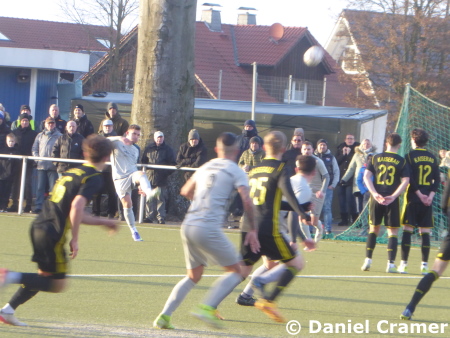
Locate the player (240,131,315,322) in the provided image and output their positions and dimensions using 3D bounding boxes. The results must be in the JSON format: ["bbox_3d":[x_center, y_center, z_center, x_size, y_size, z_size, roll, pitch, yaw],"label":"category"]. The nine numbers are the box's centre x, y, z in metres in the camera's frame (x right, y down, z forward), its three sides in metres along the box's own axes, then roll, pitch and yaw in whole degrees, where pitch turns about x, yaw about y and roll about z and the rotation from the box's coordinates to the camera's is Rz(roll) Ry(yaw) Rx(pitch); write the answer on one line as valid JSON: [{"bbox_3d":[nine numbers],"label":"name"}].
[{"bbox_3d":[0.431,0.528,38.800,0.630,1.780,0.850,3,1,41],"label":"player"}]

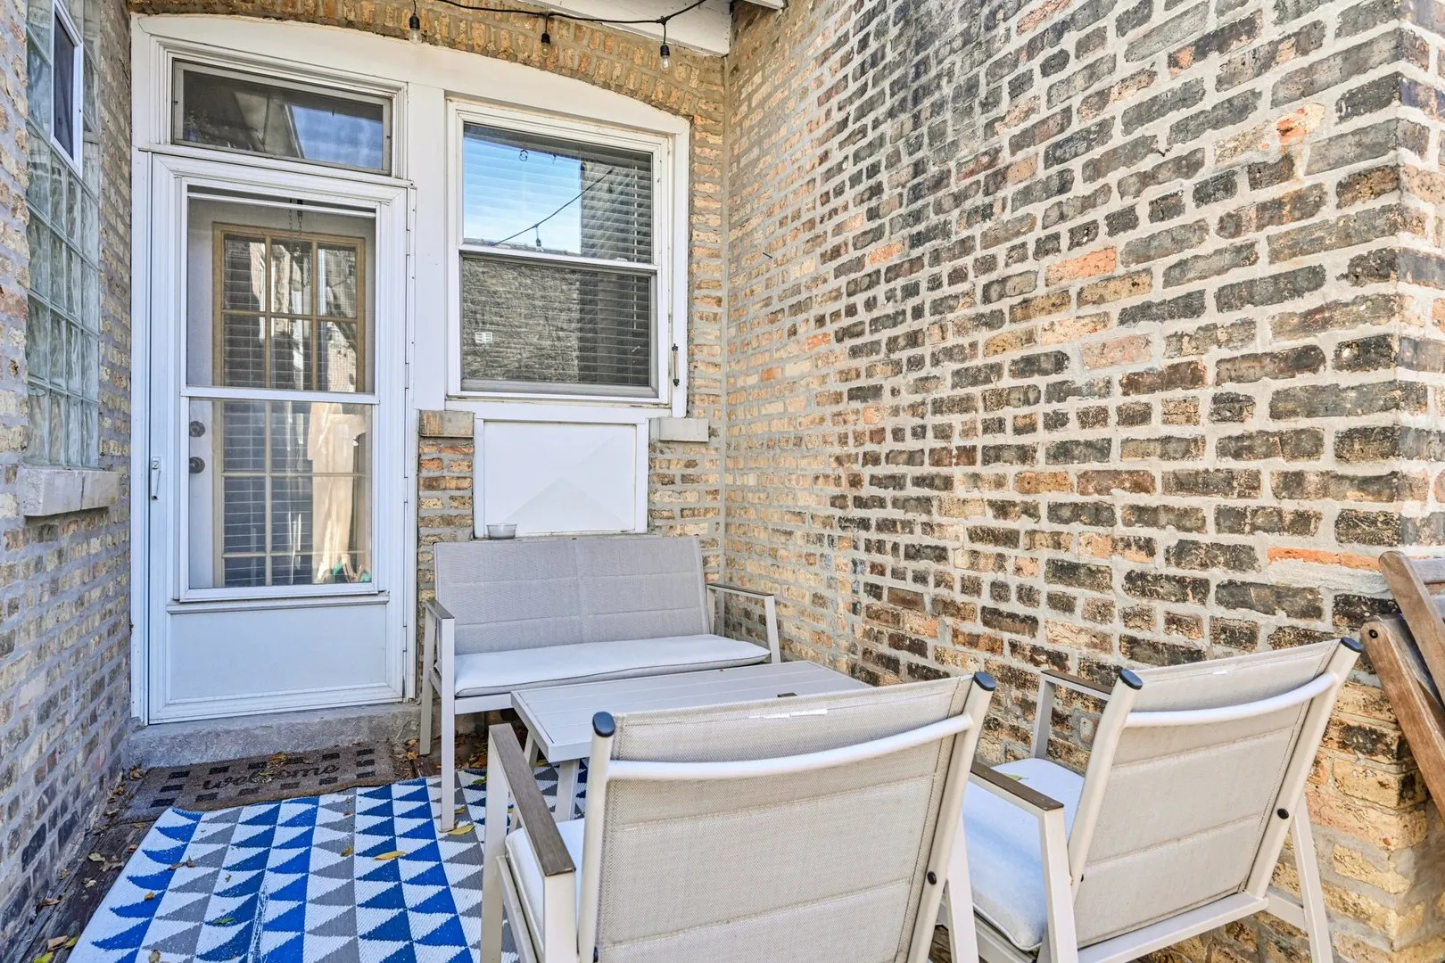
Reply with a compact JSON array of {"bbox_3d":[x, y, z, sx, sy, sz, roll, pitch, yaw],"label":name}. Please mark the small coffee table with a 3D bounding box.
[{"bbox_3d":[-0.054,0.809,2.263,0.976,0.411,0.498,0,1,-25],"label":"small coffee table"}]

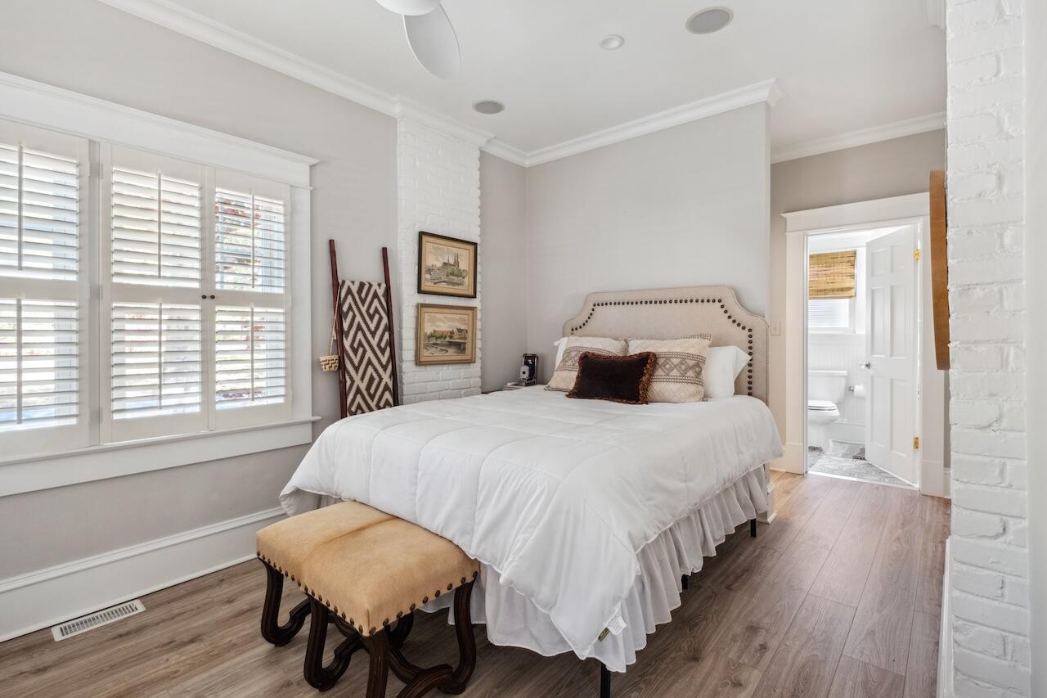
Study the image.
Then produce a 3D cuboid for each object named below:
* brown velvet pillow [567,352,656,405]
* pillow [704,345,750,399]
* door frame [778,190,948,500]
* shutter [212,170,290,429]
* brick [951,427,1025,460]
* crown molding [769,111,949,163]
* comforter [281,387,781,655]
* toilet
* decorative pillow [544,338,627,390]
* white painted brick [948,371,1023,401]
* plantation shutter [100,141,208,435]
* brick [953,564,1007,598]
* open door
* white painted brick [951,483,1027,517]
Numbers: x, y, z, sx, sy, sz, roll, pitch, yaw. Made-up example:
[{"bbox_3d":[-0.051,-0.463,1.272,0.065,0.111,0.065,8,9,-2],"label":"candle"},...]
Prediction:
[{"bbox_3d":[0.583,0.185,3.088,0.550,0.335,0.130,1,-21,37],"label":"brown velvet pillow"},{"bbox_3d":[1.090,0.137,3.000,0.660,0.420,0.180,1,-21,39],"label":"pillow"},{"bbox_3d":[2.700,-0.053,3.755,1.080,2.230,0.130,1,1,39],"label":"door frame"},{"bbox_3d":[-1.460,-0.256,2.504,0.035,1.330,0.387,1,2,41],"label":"shutter"},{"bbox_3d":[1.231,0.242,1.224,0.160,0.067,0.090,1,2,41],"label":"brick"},{"bbox_3d":[2.600,-1.666,3.680,1.300,0.110,0.100,1,1,39],"label":"crown molding"},{"bbox_3d":[0.180,0.549,2.580,1.840,0.440,2.140,1,1,39],"label":"comforter"},{"bbox_3d":[3.148,0.641,4.955,0.460,0.785,0.700,1,2,41],"label":"toilet"},{"bbox_3d":[0.460,0.111,3.330,0.500,0.450,0.170,1,-29,39],"label":"decorative pillow"},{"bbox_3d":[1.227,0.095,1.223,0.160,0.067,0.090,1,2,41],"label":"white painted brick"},{"bbox_3d":[-1.688,-0.242,2.150,0.040,1.305,0.395,1,1,40],"label":"plantation shutter"},{"bbox_3d":[1.206,0.615,1.235,0.093,0.063,0.130,1,1,39],"label":"brick"},{"bbox_3d":[3.160,0.026,3.998,0.040,2.030,0.715,0,2,10],"label":"open door"},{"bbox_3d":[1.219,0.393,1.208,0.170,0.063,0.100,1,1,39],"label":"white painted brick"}]

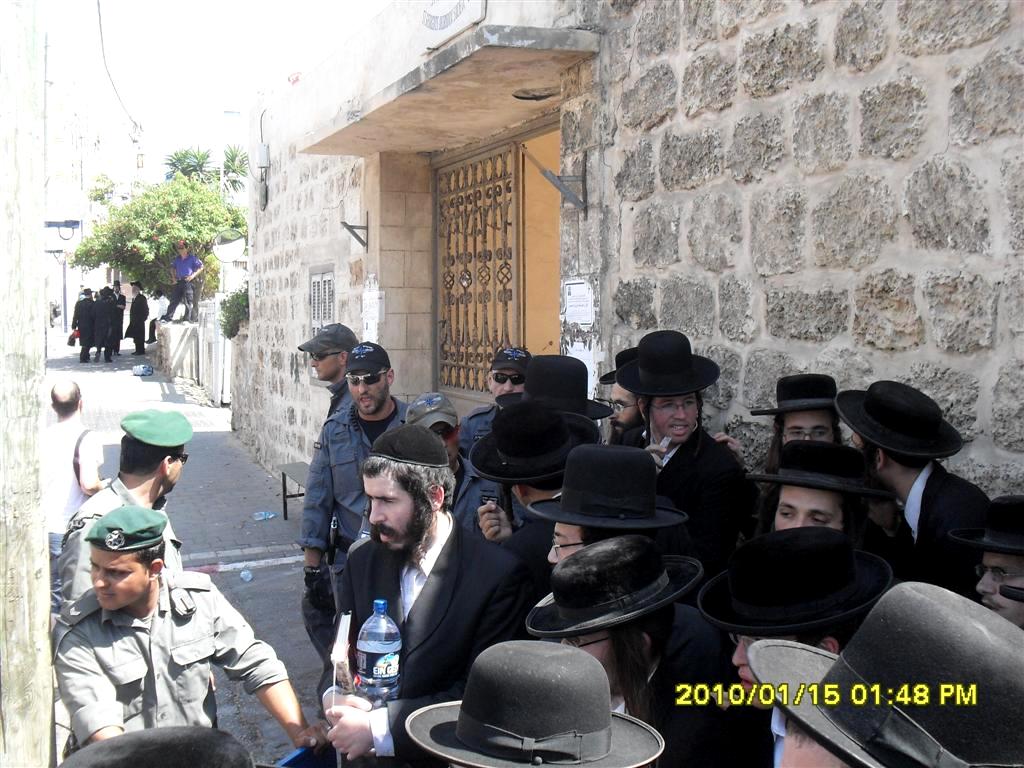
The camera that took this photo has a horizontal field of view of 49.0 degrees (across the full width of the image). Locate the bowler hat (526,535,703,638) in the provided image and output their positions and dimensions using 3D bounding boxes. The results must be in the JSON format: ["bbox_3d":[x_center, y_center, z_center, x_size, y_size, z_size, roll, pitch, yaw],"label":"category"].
[{"bbox_3d":[0.182,0.362,2.162,0.350,0.122,0.320,-16,8,8],"label":"bowler hat"}]

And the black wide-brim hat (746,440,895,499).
[{"bbox_3d":[0.673,0.172,2.428,0.320,0.112,0.345,9,3,37],"label":"black wide-brim hat"}]

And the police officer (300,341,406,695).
[{"bbox_3d":[-0.541,0.752,4.383,0.560,1.830,0.360,1,5,7],"label":"police officer"}]

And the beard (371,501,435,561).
[{"bbox_3d":[-0.231,0.325,2.460,0.110,0.140,0.130,-13,12,-34],"label":"beard"}]

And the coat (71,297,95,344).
[{"bbox_3d":[-10.763,-1.548,28.300,0.600,1.180,0.380,2,5,23],"label":"coat"}]

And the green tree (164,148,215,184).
[{"bbox_3d":[-10.884,-4.807,38.279,2.000,6.400,2.000,0,5,0],"label":"green tree"}]

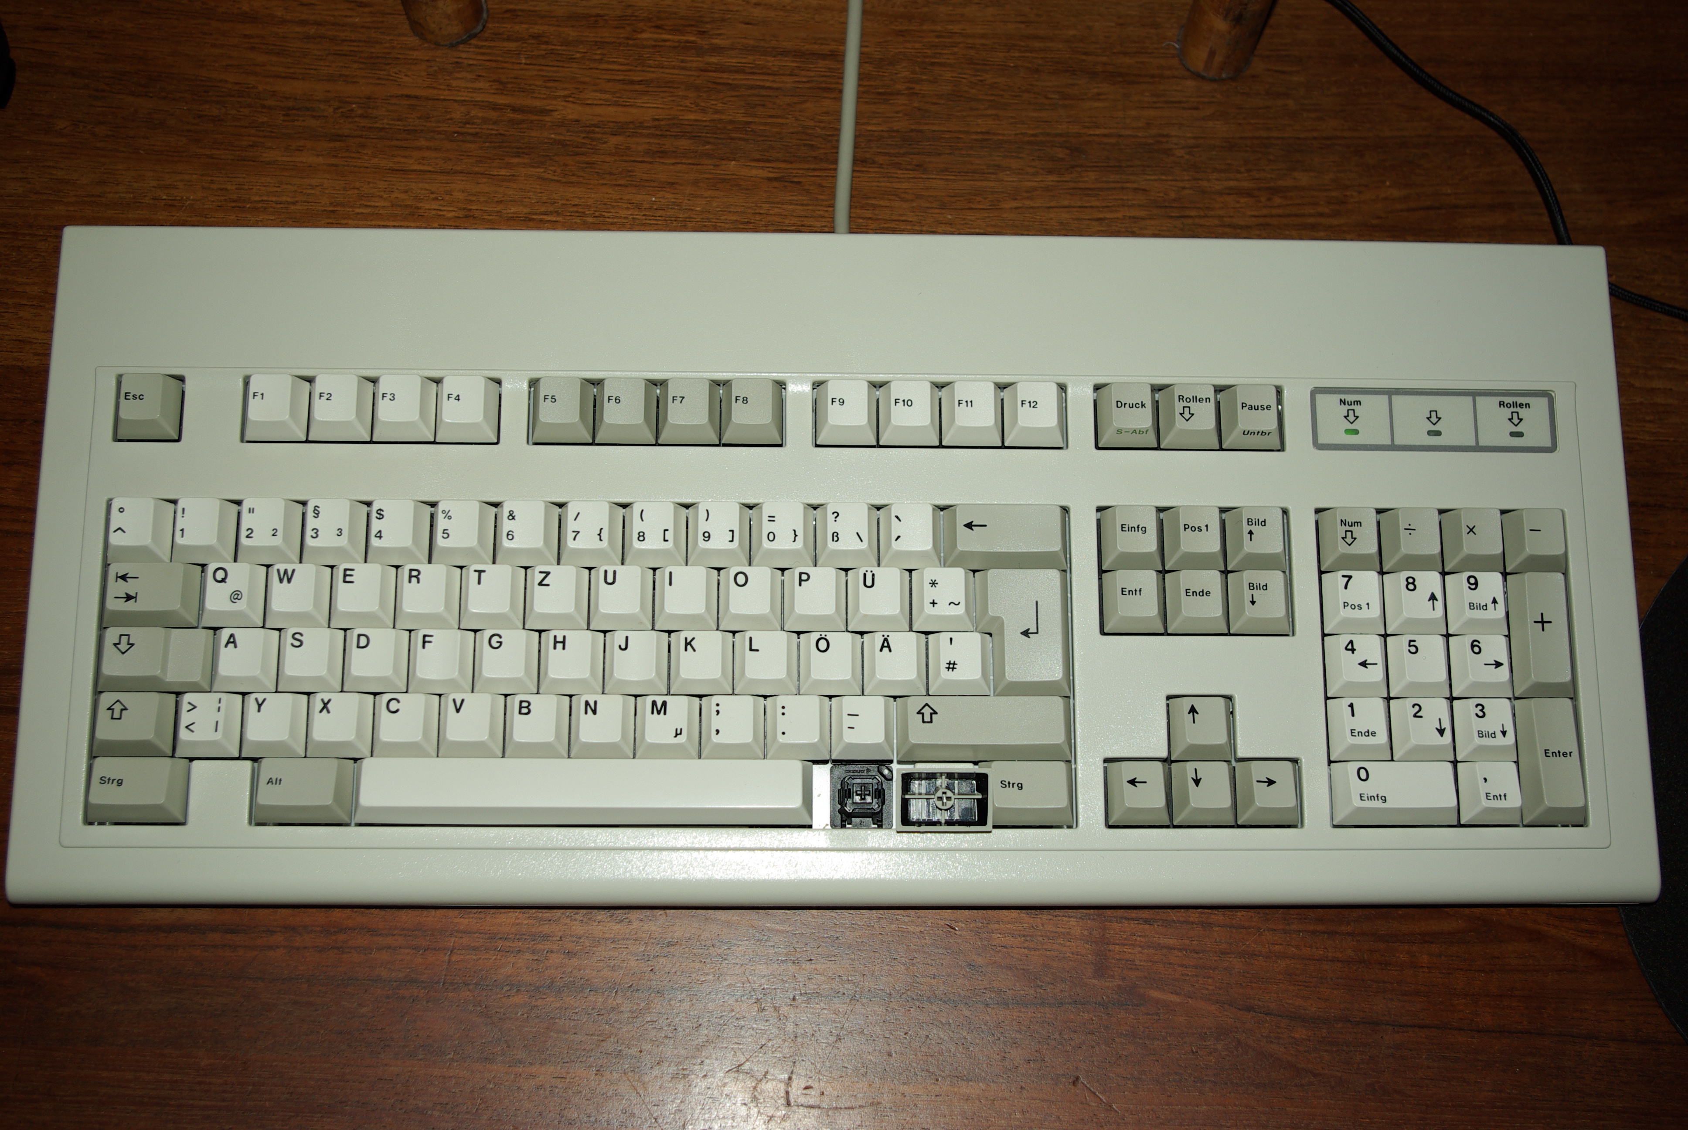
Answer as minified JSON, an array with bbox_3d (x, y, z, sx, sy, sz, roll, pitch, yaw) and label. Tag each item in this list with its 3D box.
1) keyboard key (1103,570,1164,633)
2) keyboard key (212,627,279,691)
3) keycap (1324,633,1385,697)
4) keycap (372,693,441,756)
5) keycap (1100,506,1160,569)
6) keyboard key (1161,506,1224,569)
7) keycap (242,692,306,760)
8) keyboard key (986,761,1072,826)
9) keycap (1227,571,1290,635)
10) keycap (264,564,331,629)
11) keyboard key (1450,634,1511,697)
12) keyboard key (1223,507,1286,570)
[{"bbox_3d":[0.087,0.010,0.587,0.018,0.008,0.018,0,79,-2],"label":"keyboard key"},{"bbox_3d":[-0.175,0.027,0.574,0.018,0.008,0.018,0,79,-2],"label":"keyboard key"},{"bbox_3d":[0.154,0.030,0.588,0.018,0.007,0.018,0,79,-2],"label":"keycap"},{"bbox_3d":[-0.127,0.046,0.572,0.018,0.008,0.018,0,79,-2],"label":"keycap"},{"bbox_3d":[0.087,-0.008,0.592,0.018,0.009,0.018,0,79,-2],"label":"keycap"},{"bbox_3d":[0.106,-0.008,0.591,0.018,0.009,0.018,0,79,-2],"label":"keyboard key"},{"bbox_3d":[-0.166,0.046,0.571,0.018,0.008,0.018,0,79,-2],"label":"keycap"},{"bbox_3d":[0.053,0.066,0.576,0.028,0.008,0.018,0,79,-2],"label":"keyboard key"},{"bbox_3d":[0.125,0.011,0.590,0.018,0.008,0.018,0,79,-2],"label":"keycap"},{"bbox_3d":[-0.161,0.009,0.579,0.018,0.008,0.018,0,79,-2],"label":"keycap"},{"bbox_3d":[0.191,0.030,0.587,0.018,0.008,0.018,0,79,-2],"label":"keyboard key"},{"bbox_3d":[0.125,-0.008,0.593,0.018,0.009,0.018,0,79,-2],"label":"keyboard key"}]

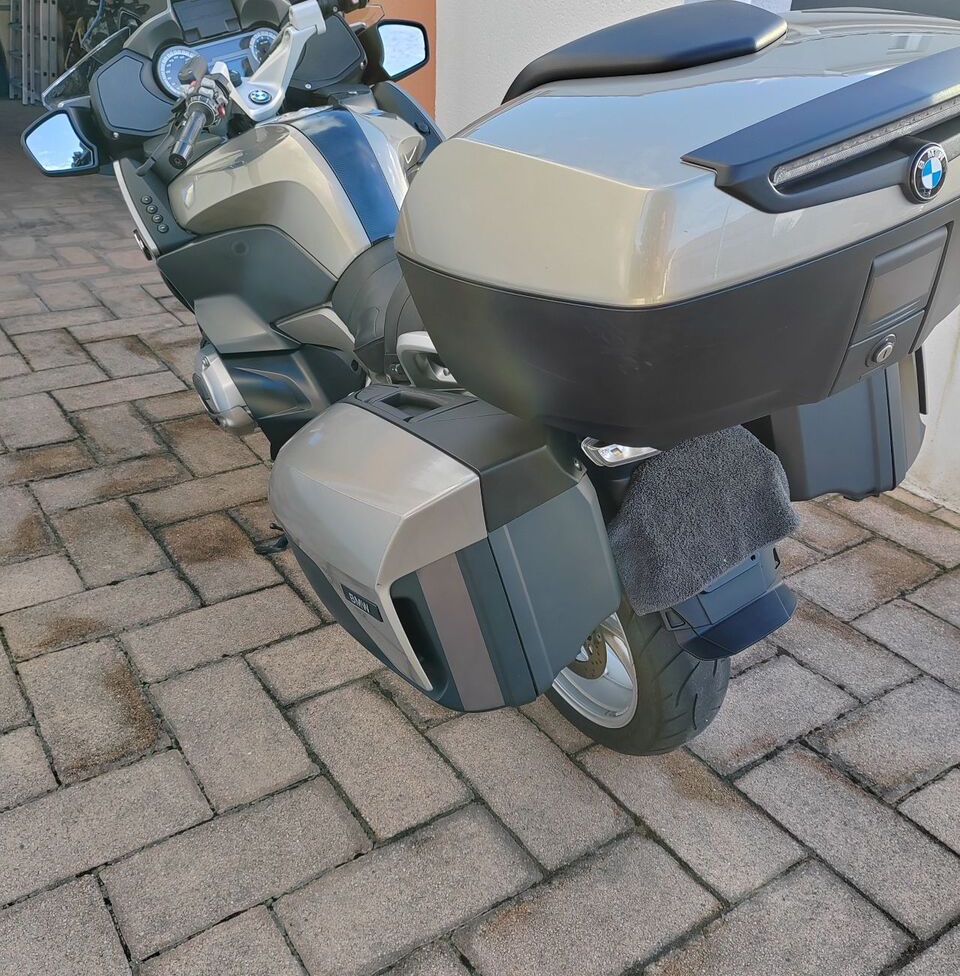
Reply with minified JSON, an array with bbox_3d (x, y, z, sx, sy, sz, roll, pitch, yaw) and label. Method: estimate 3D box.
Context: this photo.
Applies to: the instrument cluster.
[{"bbox_3d":[-0.602,-0.982,2.297,0.320,0.140,0.070,-26,12,-22],"label":"instrument cluster"}]

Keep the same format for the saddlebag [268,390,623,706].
[{"bbox_3d":[-0.073,0.037,1.377,0.280,0.365,0.500,-26,30,-22],"label":"saddlebag"}]

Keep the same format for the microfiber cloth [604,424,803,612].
[{"bbox_3d":[0.308,0.027,1.339,0.280,0.260,0.120,-26,37,-22],"label":"microfiber cloth"}]

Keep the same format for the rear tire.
[{"bbox_3d":[0.193,0.183,1.783,0.180,0.630,0.630,-26,37,-22],"label":"rear tire"}]

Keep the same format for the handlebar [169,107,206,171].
[{"bbox_3d":[-0.538,-0.651,1.850,0.042,0.042,0.160,-2,52,11],"label":"handlebar"}]

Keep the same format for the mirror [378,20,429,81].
[{"bbox_3d":[-0.192,-1.077,2.454,0.140,0.128,0.080,-18,35,-12],"label":"mirror"}]

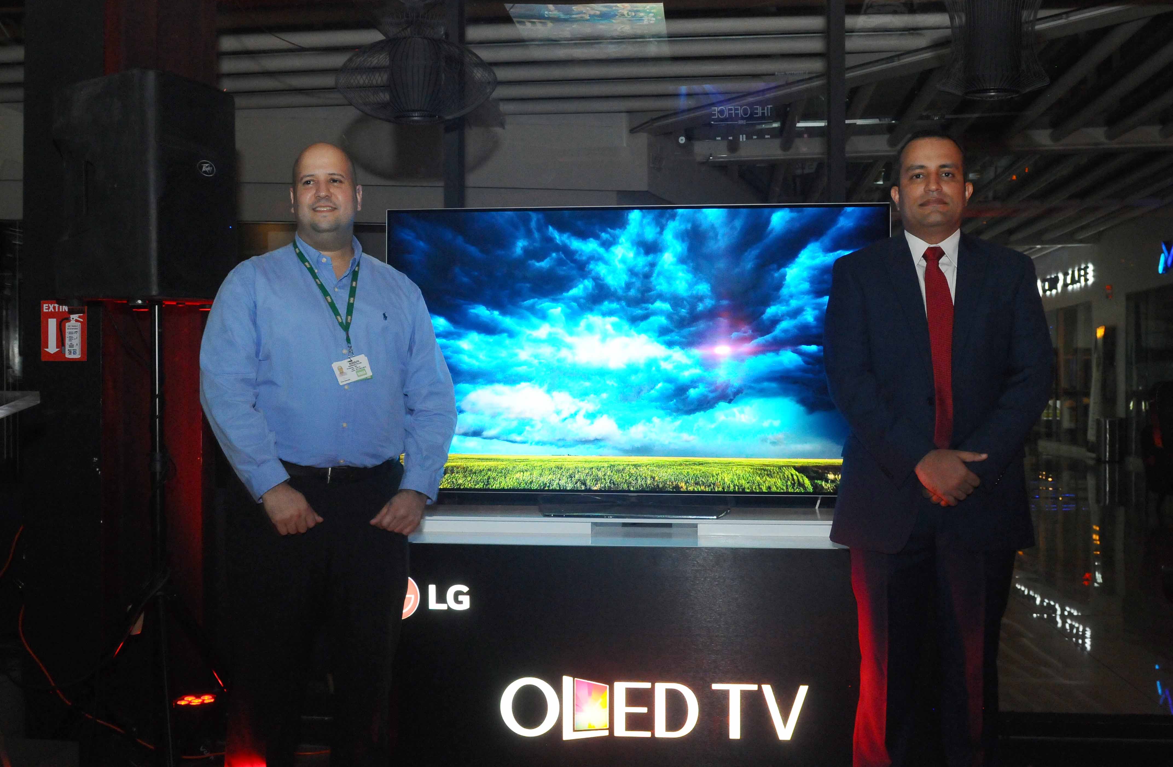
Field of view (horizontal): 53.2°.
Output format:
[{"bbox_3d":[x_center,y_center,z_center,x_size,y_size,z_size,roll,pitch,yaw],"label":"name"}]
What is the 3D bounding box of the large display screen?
[{"bbox_3d":[0.137,-0.094,3.385,1.450,0.825,0.050,0,0,6],"label":"large display screen"}]

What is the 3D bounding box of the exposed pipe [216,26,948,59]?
[{"bbox_3d":[-0.120,-2.380,8.170,5.300,0.125,0.125,0,0,7],"label":"exposed pipe"}]

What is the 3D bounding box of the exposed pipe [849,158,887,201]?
[{"bbox_3d":[3.350,-2.380,14.200,0.120,0.120,3.300,0,0,7],"label":"exposed pipe"}]

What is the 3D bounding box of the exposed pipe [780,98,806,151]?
[{"bbox_3d":[1.900,-2.380,10.750,0.120,0.120,2.200,0,0,7],"label":"exposed pipe"}]

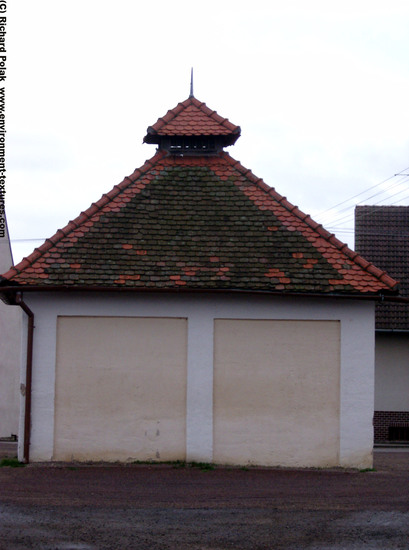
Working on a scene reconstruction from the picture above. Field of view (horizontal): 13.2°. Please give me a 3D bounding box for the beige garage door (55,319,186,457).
[{"bbox_3d":[-1.546,2.136,33.074,2.450,2.700,0.100,1,-3,-4],"label":"beige garage door"}]

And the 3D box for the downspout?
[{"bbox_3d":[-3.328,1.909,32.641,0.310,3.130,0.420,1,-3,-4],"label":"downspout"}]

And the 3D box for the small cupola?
[{"bbox_3d":[-0.263,-3.035,36.674,1.920,1.300,1.920,1,-3,-4],"label":"small cupola"}]

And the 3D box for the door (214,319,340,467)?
[{"bbox_3d":[1.365,2.219,33.288,2.390,2.740,0.100,1,-3,-4],"label":"door"}]

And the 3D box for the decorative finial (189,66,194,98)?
[{"bbox_3d":[-0.258,-3.983,36.724,0.090,0.630,0.090,1,-3,-4],"label":"decorative finial"}]

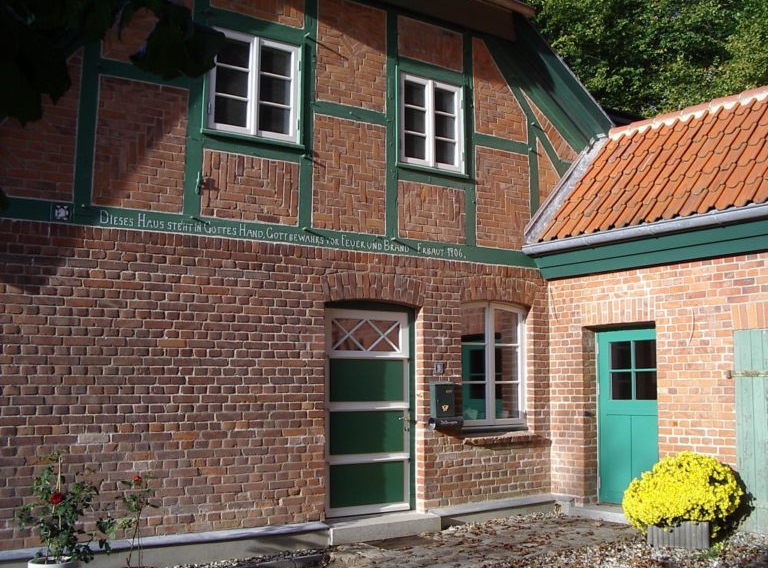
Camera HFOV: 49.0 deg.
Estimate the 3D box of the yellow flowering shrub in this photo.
[{"bbox_3d":[2.719,1.908,7.680,1.060,0.780,0.880,-2,-7,14],"label":"yellow flowering shrub"}]

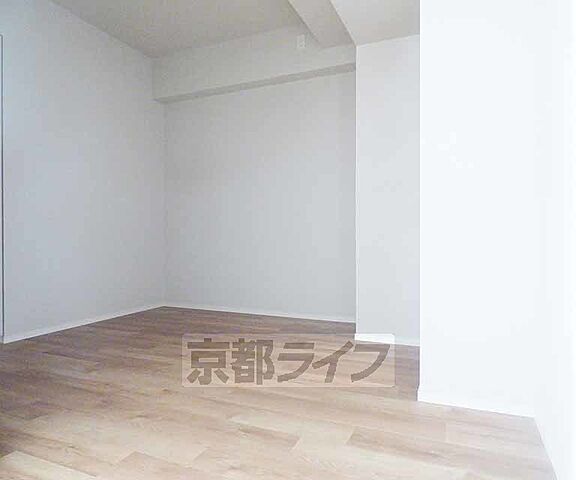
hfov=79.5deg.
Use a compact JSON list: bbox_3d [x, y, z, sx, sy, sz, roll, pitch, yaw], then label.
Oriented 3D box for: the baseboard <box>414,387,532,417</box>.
[{"bbox_3d":[0.793,0.692,1.487,0.440,0.055,0.015,0,0,20],"label":"baseboard"}]

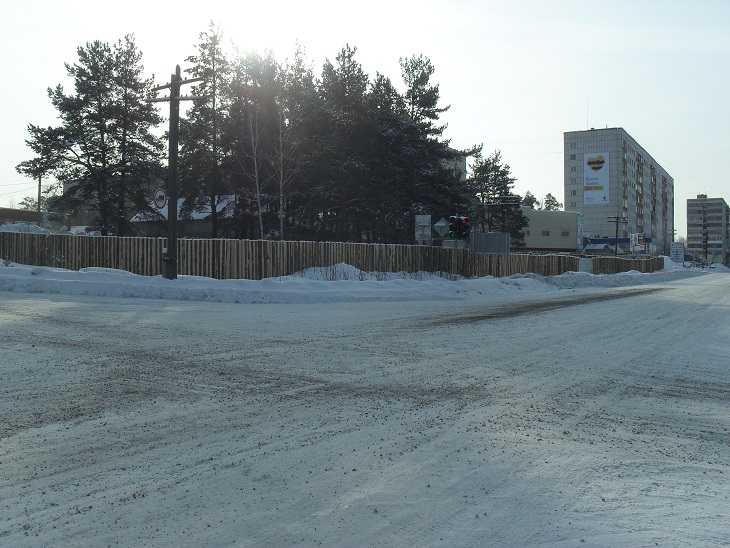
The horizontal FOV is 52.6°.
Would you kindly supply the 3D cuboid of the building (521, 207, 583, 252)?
[{"bbox_3d":[29.900,-6.970,120.200,10.000,7.100,7.500,0,0,24],"label":"building"}]

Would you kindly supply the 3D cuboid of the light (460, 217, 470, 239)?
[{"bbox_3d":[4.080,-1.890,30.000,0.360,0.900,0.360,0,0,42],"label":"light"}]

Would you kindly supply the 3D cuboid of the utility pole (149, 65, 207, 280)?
[{"bbox_3d":[-6.730,-3.660,26.500,2.350,7.750,0.450,0,0,26],"label":"utility pole"}]

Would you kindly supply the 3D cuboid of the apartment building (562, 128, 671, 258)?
[{"bbox_3d":[75.200,-18.900,211.400,13.300,28.500,92.000,0,0,29],"label":"apartment building"}]

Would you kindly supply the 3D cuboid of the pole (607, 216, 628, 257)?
[{"bbox_3d":[29.350,-3.440,86.000,2.400,6.500,0.300,0,0,12],"label":"pole"}]

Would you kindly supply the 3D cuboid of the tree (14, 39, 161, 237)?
[{"bbox_3d":[-15.670,-7.000,42.000,8.200,13.000,7.000,0,0,0],"label":"tree"}]

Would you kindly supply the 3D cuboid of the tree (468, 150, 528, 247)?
[{"bbox_3d":[13.560,-7.060,75.000,6.000,11.000,5.800,0,0,0],"label":"tree"}]

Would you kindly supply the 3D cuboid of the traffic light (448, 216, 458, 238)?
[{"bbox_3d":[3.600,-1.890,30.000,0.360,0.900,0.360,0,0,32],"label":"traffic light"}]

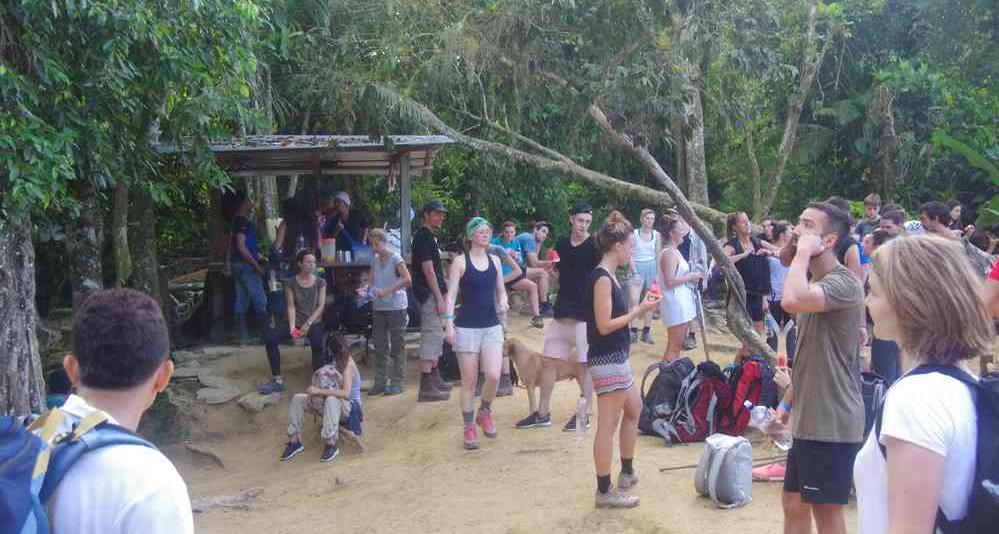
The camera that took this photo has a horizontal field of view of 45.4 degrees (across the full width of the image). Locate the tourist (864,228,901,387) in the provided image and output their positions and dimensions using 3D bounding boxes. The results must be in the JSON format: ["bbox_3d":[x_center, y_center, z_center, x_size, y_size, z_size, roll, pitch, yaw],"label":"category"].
[{"bbox_3d":[3.140,0.460,9.800,0.360,1.560,0.460,-1,2,-27],"label":"tourist"}]

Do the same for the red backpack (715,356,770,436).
[{"bbox_3d":[1.830,0.964,8.950,0.360,0.570,0.320,2,3,37],"label":"red backpack"}]

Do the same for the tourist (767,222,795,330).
[{"bbox_3d":[2.720,0.370,11.500,0.450,1.580,0.340,1,2,30],"label":"tourist"}]

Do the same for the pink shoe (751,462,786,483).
[{"bbox_3d":[1.670,1.265,7.350,0.270,0.120,0.105,0,2,-3],"label":"pink shoe"}]

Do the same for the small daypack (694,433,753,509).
[{"bbox_3d":[1.267,1.148,6.750,0.250,0.400,0.300,1,2,21],"label":"small daypack"}]

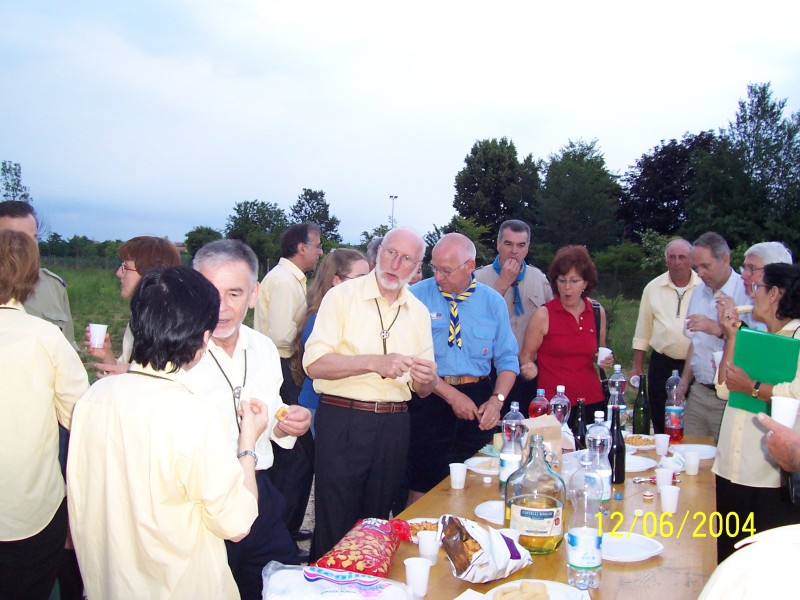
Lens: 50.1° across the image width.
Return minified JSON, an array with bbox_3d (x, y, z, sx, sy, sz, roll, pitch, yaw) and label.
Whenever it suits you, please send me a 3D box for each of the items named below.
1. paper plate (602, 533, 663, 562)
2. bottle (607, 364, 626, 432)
[{"bbox_3d":[0.614,0.702,2.443,0.262,0.022,0.262,0,3,0],"label":"paper plate"},{"bbox_3d":[1.072,0.493,4.234,0.088,0.335,0.088,1,2,0],"label":"bottle"}]

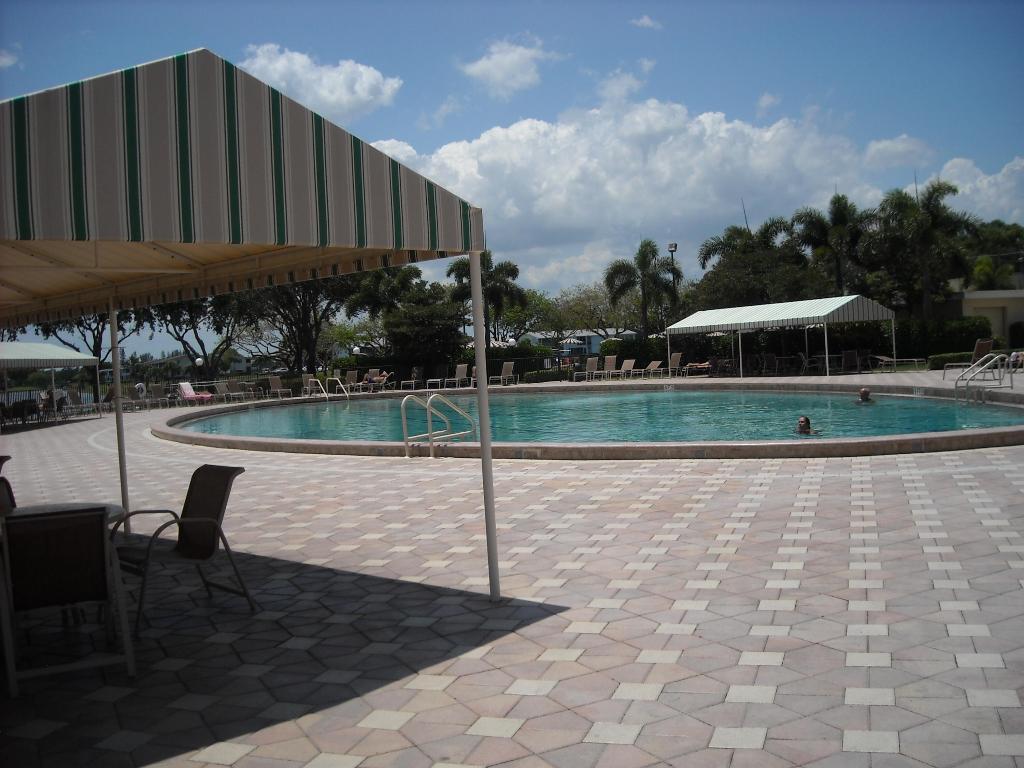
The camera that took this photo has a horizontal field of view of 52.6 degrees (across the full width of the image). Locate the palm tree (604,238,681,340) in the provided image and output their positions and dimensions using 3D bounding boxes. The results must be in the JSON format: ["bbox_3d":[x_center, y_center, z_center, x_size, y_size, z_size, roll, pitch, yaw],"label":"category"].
[{"bbox_3d":[7.538,-4.520,60.886,4.400,7.600,4.400,-3,2,0],"label":"palm tree"}]

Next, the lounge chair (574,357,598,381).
[{"bbox_3d":[3.441,-0.697,47.500,0.650,1.030,1.450,-2,2,31],"label":"lounge chair"}]

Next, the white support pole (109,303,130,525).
[{"bbox_3d":[-3.720,0.305,9.821,0.065,2.200,0.065,-2,2,45],"label":"white support pole"}]

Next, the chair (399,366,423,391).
[{"bbox_3d":[-4.565,-0.266,47.500,0.650,1.020,1.450,-2,2,22],"label":"chair"}]

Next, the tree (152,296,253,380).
[{"bbox_3d":[-19.665,-3.155,66.000,7.100,7.600,7.000,-3,1,0],"label":"tree"}]

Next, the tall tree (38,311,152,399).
[{"bbox_3d":[-20.216,-1.609,49.917,5.500,5.500,5.200,-3,2,0],"label":"tall tree"}]

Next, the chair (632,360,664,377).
[{"bbox_3d":[6.427,-0.698,48.754,0.640,0.820,1.850,-2,2,34],"label":"chair"}]

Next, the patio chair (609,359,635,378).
[{"bbox_3d":[5.199,-0.705,48.748,0.640,0.970,1.750,-2,2,29],"label":"patio chair"}]

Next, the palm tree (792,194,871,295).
[{"bbox_3d":[17.280,-5.544,56.000,4.100,9.000,4.100,-3,2,17],"label":"palm tree"}]

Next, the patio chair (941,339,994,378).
[{"bbox_3d":[11.697,-0.622,26.300,0.660,1.050,1.450,-4,2,-31],"label":"patio chair"}]

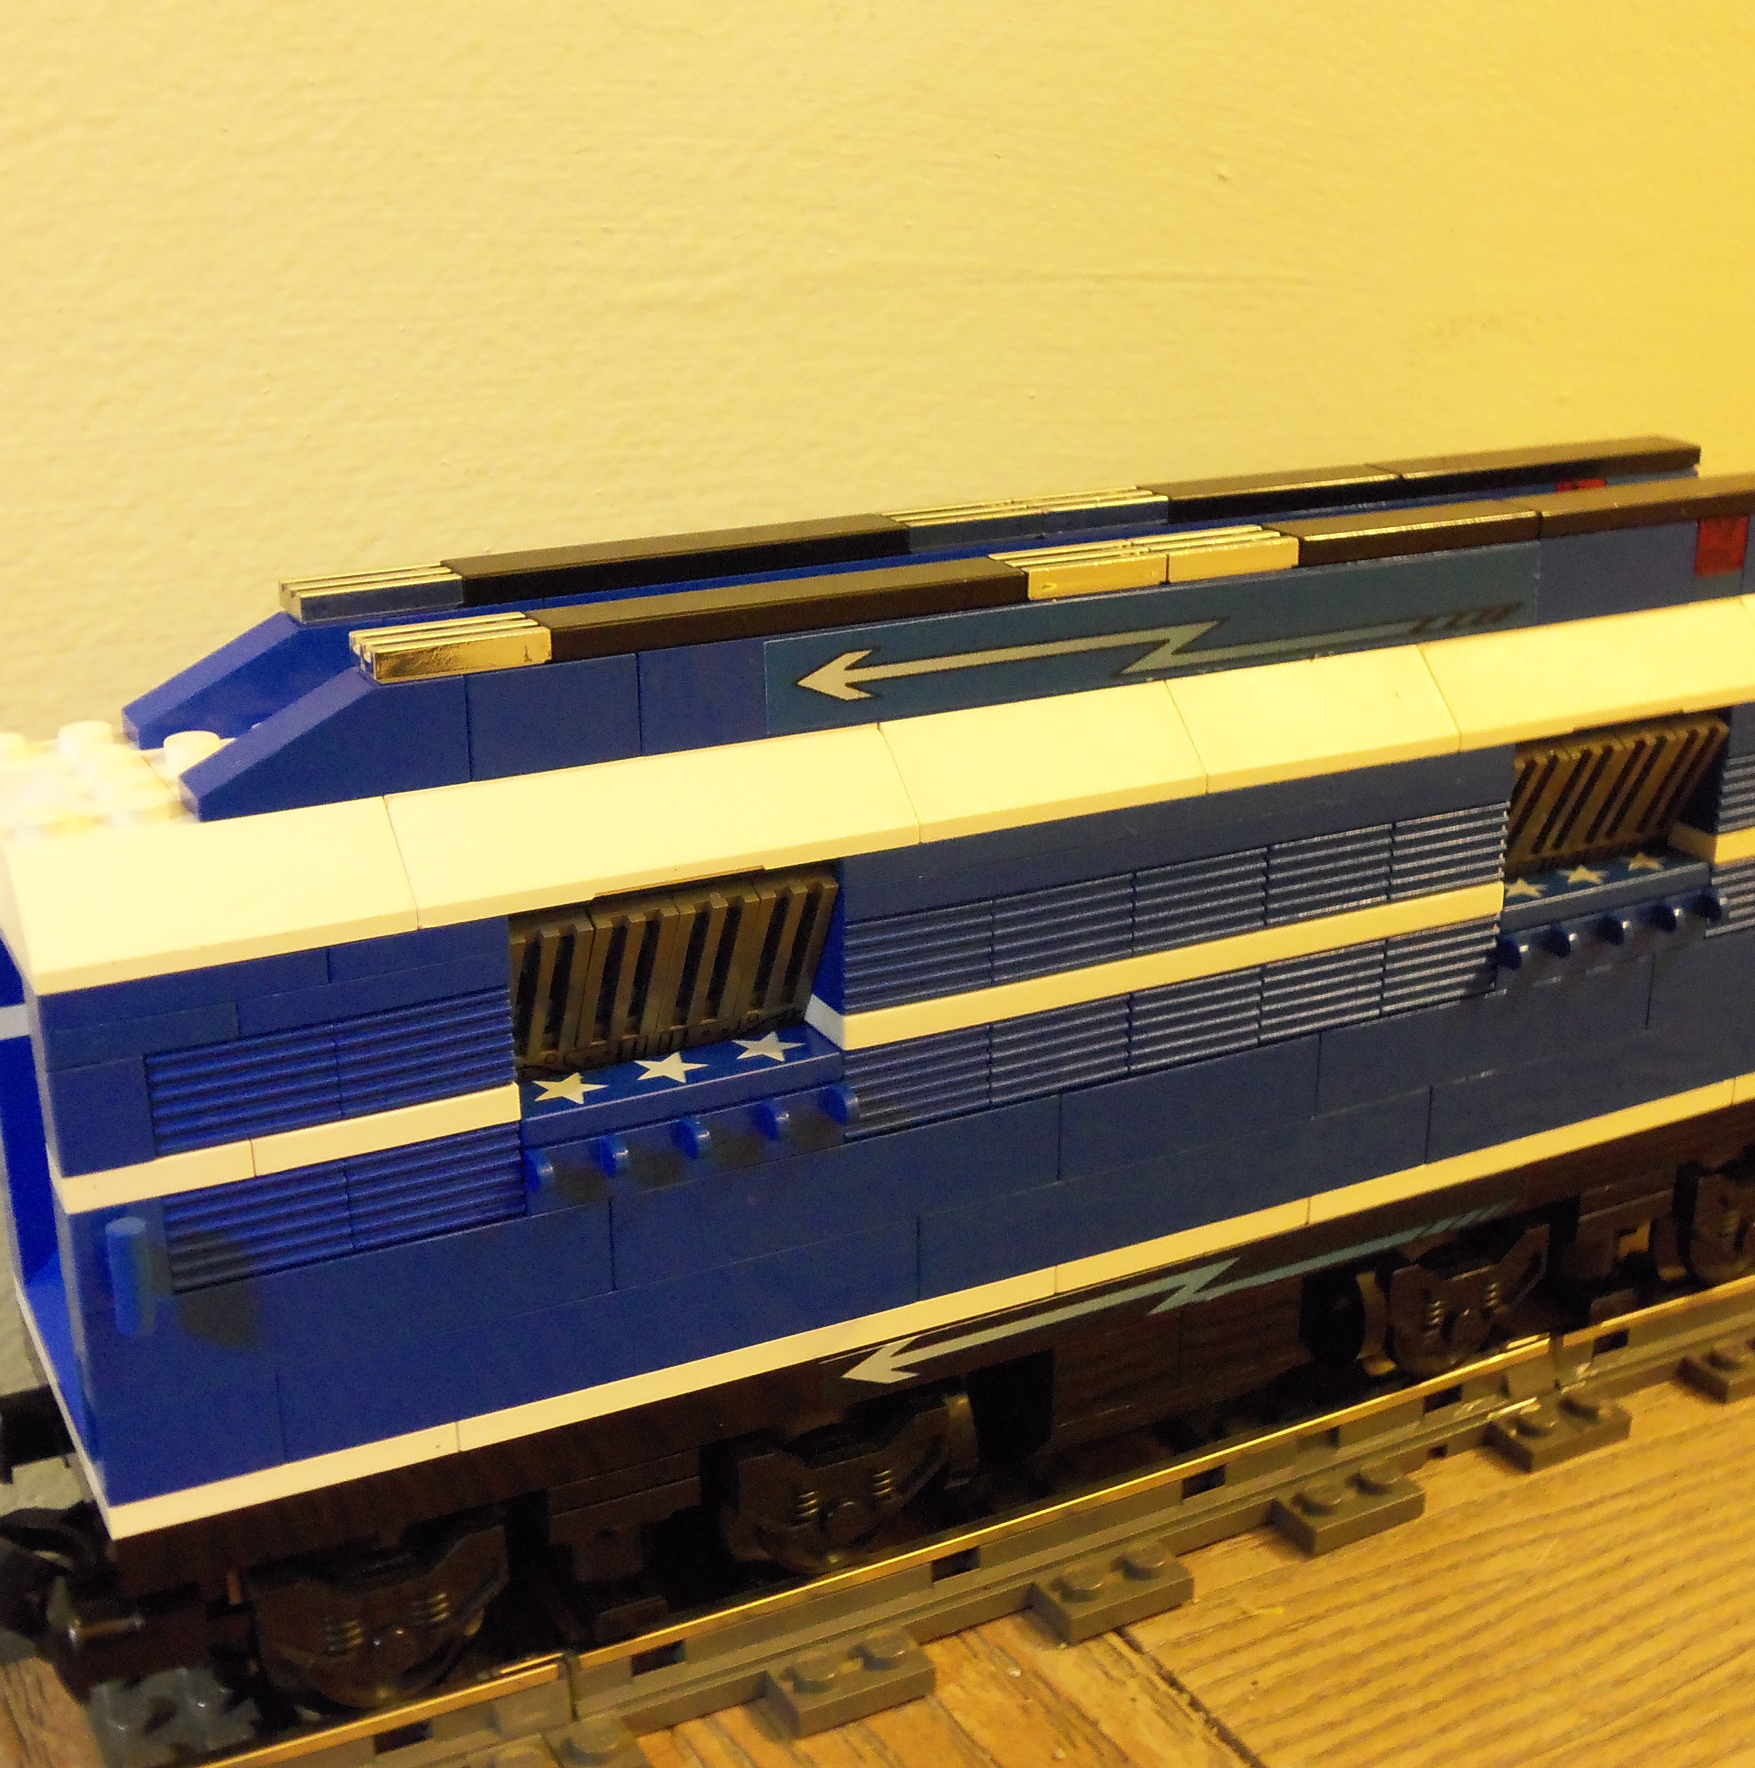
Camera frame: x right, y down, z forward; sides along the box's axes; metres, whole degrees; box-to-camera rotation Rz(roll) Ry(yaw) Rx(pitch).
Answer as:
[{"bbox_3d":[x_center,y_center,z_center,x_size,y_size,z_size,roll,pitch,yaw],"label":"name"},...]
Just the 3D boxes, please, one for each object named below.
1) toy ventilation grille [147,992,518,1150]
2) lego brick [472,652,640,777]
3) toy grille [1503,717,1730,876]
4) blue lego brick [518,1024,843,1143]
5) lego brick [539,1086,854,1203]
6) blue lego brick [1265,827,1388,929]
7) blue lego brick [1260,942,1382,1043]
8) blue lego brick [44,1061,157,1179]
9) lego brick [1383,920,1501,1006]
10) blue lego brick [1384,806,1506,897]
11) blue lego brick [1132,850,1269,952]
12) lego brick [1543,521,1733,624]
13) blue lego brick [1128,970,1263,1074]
[{"bbox_3d":[-0.047,0.015,0.216,0.032,0.010,0.008,-10,22,-26],"label":"toy ventilation grille"},{"bbox_3d":[-0.030,-0.016,0.225,0.016,0.010,0.008,-10,22,-26],"label":"lego brick"},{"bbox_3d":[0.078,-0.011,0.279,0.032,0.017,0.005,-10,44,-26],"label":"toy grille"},{"bbox_3d":[-0.019,0.019,0.233,0.032,0.003,0.008,-10,22,-26],"label":"blue lego brick"},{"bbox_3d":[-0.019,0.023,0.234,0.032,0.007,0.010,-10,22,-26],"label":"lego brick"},{"bbox_3d":[0.044,-0.002,0.260,0.016,0.010,0.008,-10,22,-26],"label":"blue lego brick"},{"bbox_3d":[0.044,0.010,0.266,0.016,0.010,0.008,-10,22,-26],"label":"blue lego brick"},{"bbox_3d":[-0.064,0.018,0.207,0.008,0.010,0.008,-10,22,-26],"label":"blue lego brick"},{"bbox_3d":[0.058,0.007,0.273,0.016,0.010,0.008,-10,22,-26],"label":"lego brick"},{"bbox_3d":[0.058,-0.005,0.268,0.016,0.010,0.008,-10,22,-26],"label":"blue lego brick"},{"bbox_3d":[0.030,0.001,0.255,0.016,0.010,0.008,-10,22,-26],"label":"blue lego brick"},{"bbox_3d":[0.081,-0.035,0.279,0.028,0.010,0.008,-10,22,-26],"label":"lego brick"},{"bbox_3d":[0.030,0.013,0.258,0.016,0.010,0.008,-10,22,-26],"label":"blue lego brick"}]

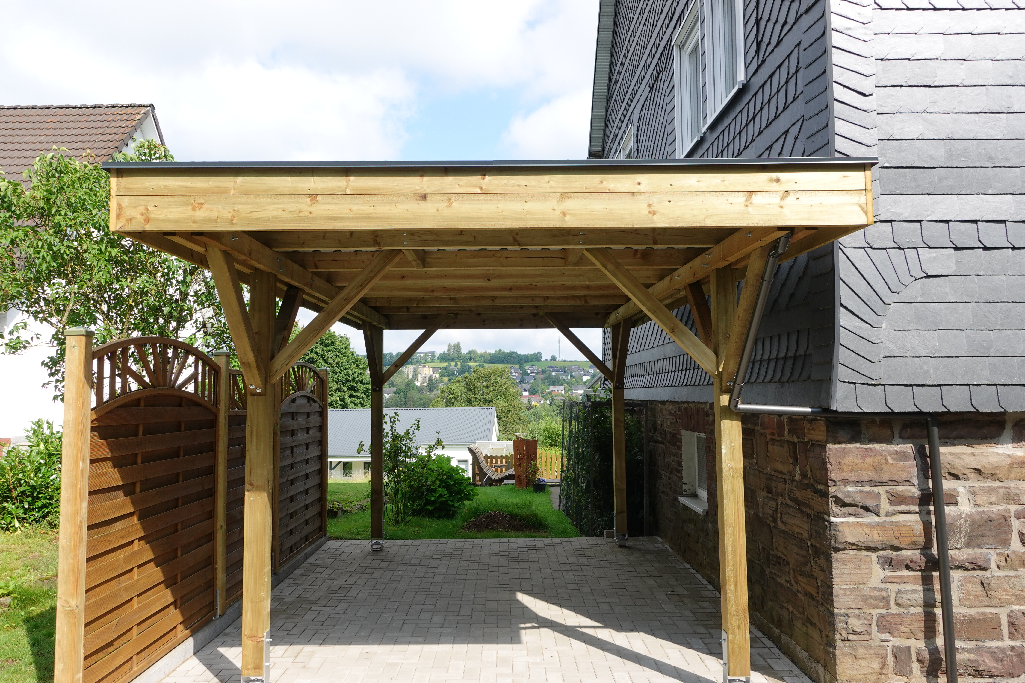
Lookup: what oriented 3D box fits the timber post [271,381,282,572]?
[{"bbox_3d":[-2.255,1.192,6.778,0.090,2.020,0.090,0,-4,-1],"label":"timber post"}]

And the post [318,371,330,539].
[{"bbox_3d":[-2.275,1.318,8.573,0.090,2.020,0.090,0,-4,-1],"label":"post"}]

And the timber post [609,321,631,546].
[{"bbox_3d":[1.200,0.999,8.003,0.122,2.430,0.122,0,-4,-1],"label":"timber post"}]

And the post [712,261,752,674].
[{"bbox_3d":[1.262,0.736,4.122,0.122,2.320,0.122,0,-4,-1],"label":"post"}]

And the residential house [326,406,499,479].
[{"bbox_3d":[-6.998,7.024,47.545,12.500,5.000,9.500,0,-4,-4],"label":"residential house"}]

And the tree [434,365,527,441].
[{"bbox_3d":[-2.986,6.790,63.648,8.400,9.400,8.400,0,-4,-1],"label":"tree"}]

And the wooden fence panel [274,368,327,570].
[{"bbox_3d":[-2.265,1.208,7.679,0.045,1.945,1.760,0,-4,-1],"label":"wooden fence panel"}]

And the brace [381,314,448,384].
[{"bbox_3d":[-1.080,0.035,8.086,0.083,1.173,0.088,44,-3,2],"label":"brace"}]

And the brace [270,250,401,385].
[{"bbox_3d":[-1.025,-0.207,4.205,0.090,1.172,0.090,44,-3,2],"label":"brace"}]

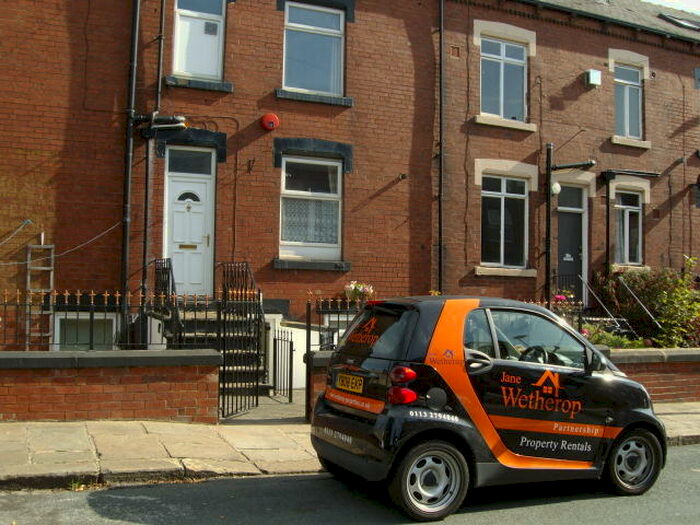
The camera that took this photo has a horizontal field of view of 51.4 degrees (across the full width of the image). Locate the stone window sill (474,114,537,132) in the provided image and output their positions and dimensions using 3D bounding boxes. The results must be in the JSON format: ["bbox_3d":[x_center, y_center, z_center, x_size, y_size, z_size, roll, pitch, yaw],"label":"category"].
[{"bbox_3d":[3.112,-2.756,14.439,1.390,0.155,0.190,2,-3,-23],"label":"stone window sill"}]

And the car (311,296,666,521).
[{"bbox_3d":[1.190,1.095,6.120,2.690,1.540,1.600,3,-3,-22],"label":"car"}]

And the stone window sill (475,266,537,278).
[{"bbox_3d":[3.080,0.184,14.296,1.390,0.155,0.190,2,-3,-23],"label":"stone window sill"}]

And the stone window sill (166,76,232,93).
[{"bbox_3d":[-2.554,-2.985,12.314,1.120,0.148,0.180,2,-3,-23],"label":"stone window sill"}]

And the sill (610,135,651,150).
[{"bbox_3d":[6.175,-2.619,16.087,1.120,0.150,0.180,2,-3,-23],"label":"sill"}]

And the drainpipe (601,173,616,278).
[{"bbox_3d":[5.410,-0.697,15.187,0.170,2.500,0.170,2,-3,-23],"label":"drainpipe"}]

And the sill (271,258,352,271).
[{"bbox_3d":[-0.641,0.048,12.831,1.390,0.150,0.190,2,-3,-23],"label":"sill"}]

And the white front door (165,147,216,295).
[{"bbox_3d":[-2.690,-0.689,12.293,0.860,2.490,0.100,2,-3,-23],"label":"white front door"}]

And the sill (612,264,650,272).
[{"bbox_3d":[6.119,0.135,15.935,1.120,0.150,0.180,2,-3,-23],"label":"sill"}]

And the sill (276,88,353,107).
[{"bbox_3d":[-0.657,-2.941,13.129,1.430,0.150,0.180,2,-3,-23],"label":"sill"}]

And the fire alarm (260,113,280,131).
[{"bbox_3d":[-1.370,-2.426,12.557,0.320,0.315,0.160,2,-3,-23],"label":"fire alarm"}]

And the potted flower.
[{"bbox_3d":[0.167,0.543,12.938,0.440,0.410,0.400,2,-3,-23],"label":"potted flower"}]

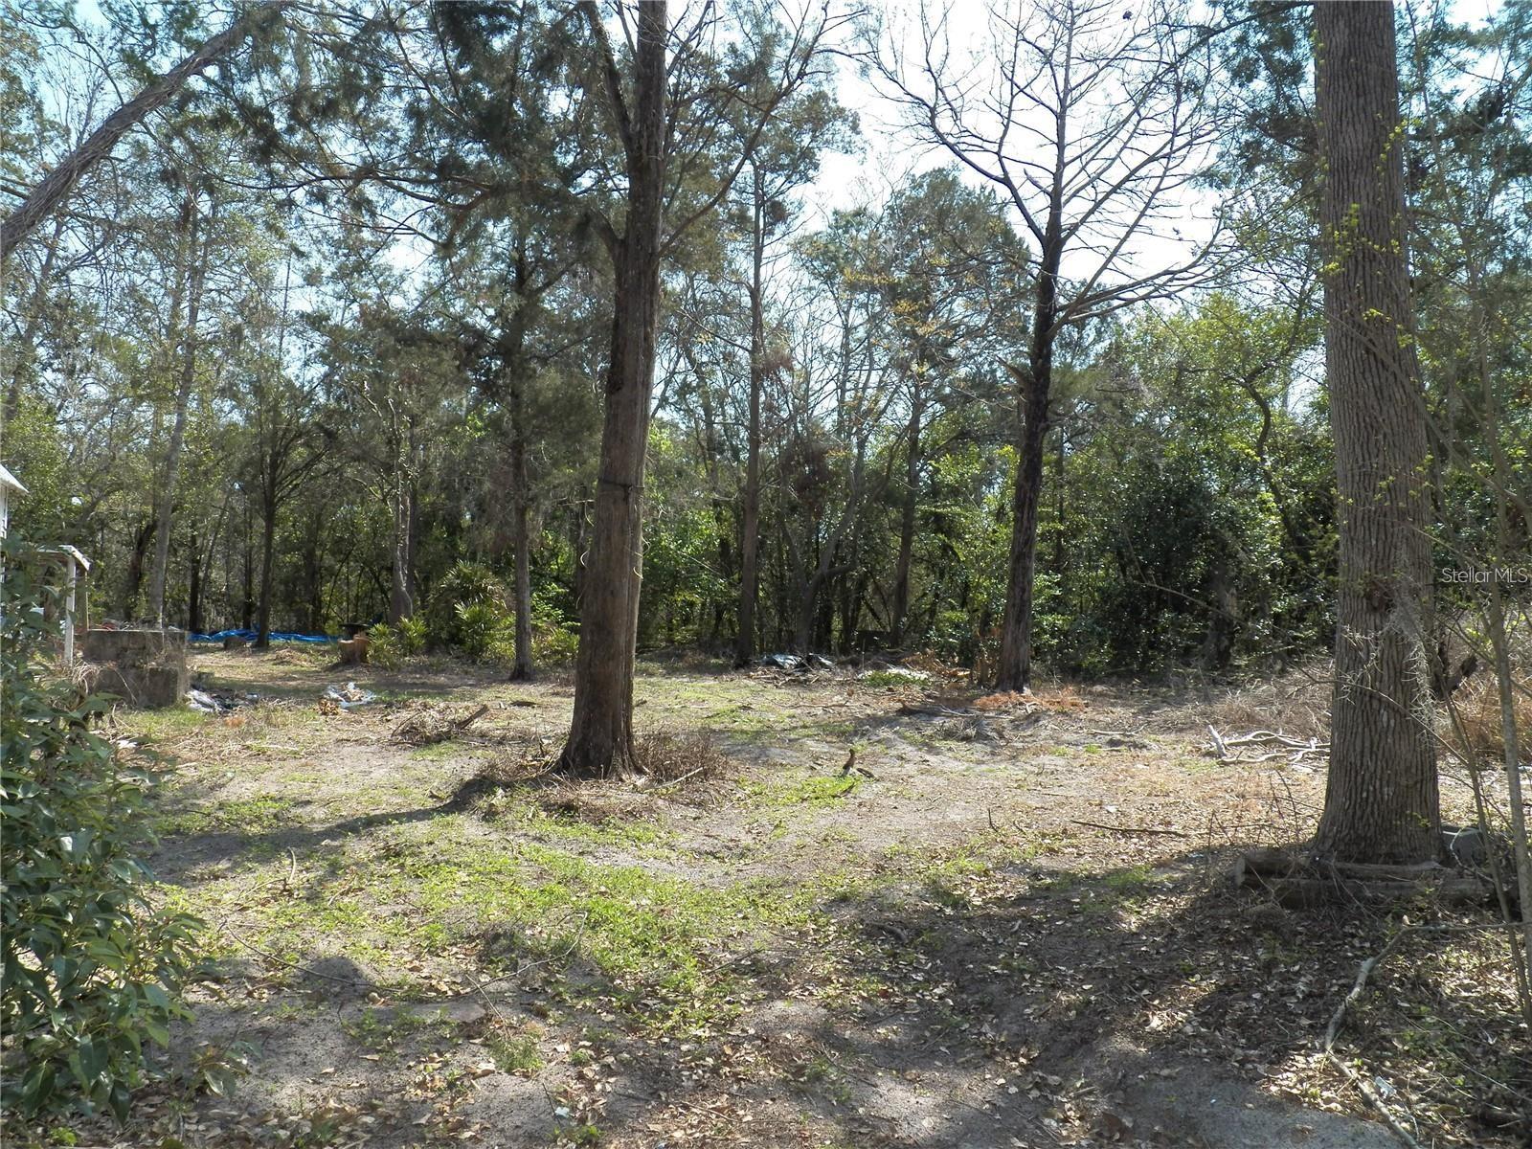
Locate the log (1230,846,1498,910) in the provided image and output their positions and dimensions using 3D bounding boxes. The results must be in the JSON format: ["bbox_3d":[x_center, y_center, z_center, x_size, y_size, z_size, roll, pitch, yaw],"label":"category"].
[{"bbox_3d":[3.190,1.592,6.602,1.360,0.240,0.360,0,-1,0],"label":"log"}]

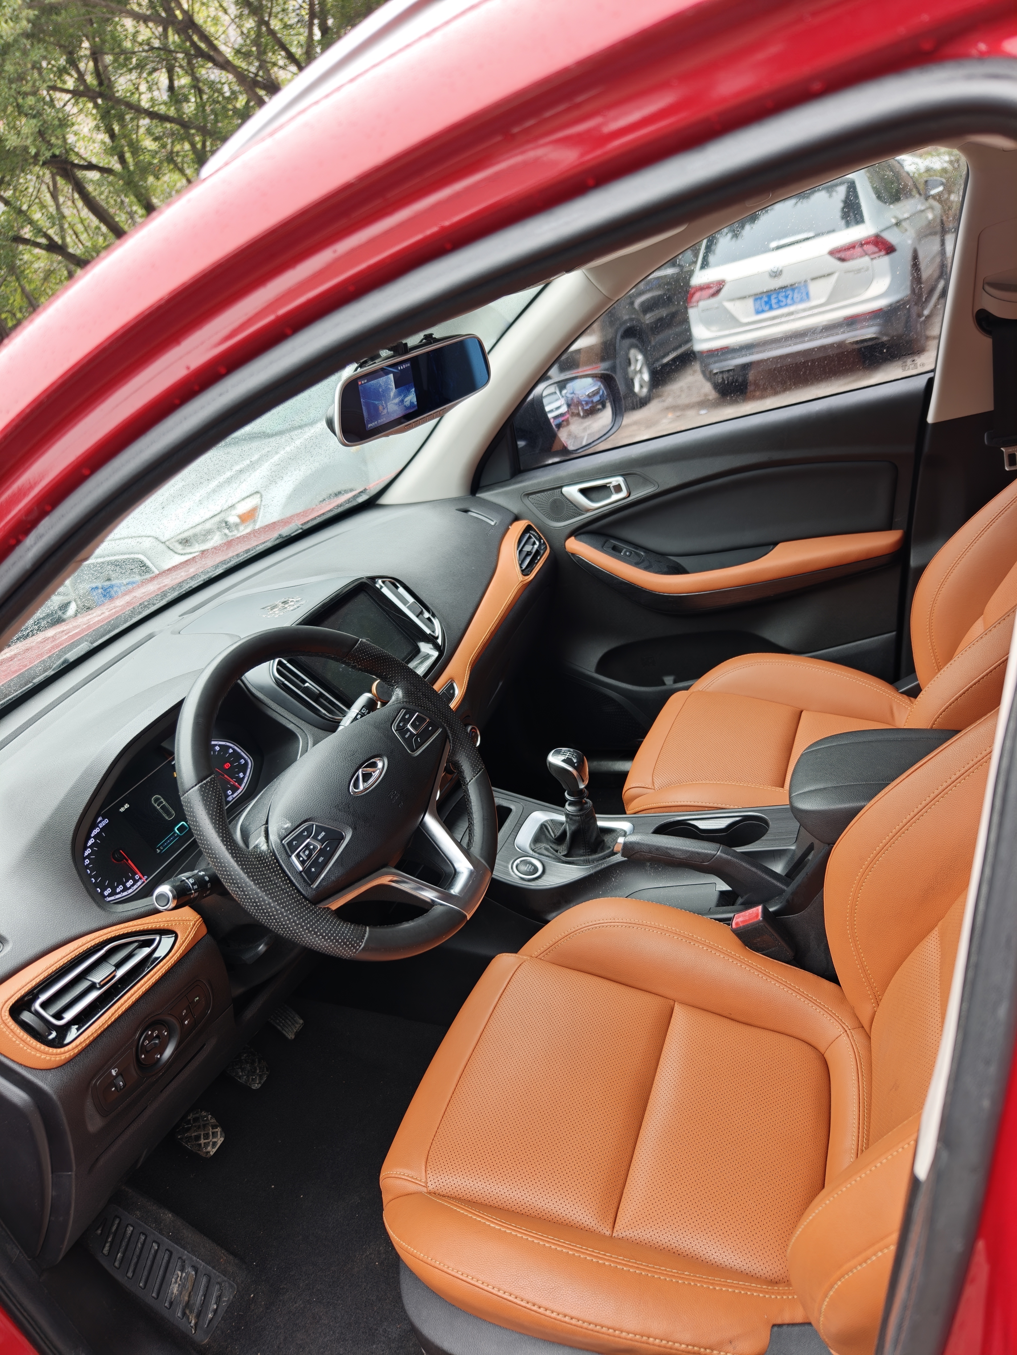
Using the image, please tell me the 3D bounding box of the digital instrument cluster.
[{"bbox_3d":[-0.409,0.161,1.074,0.030,0.096,0.280,-32,11,34],"label":"digital instrument cluster"}]

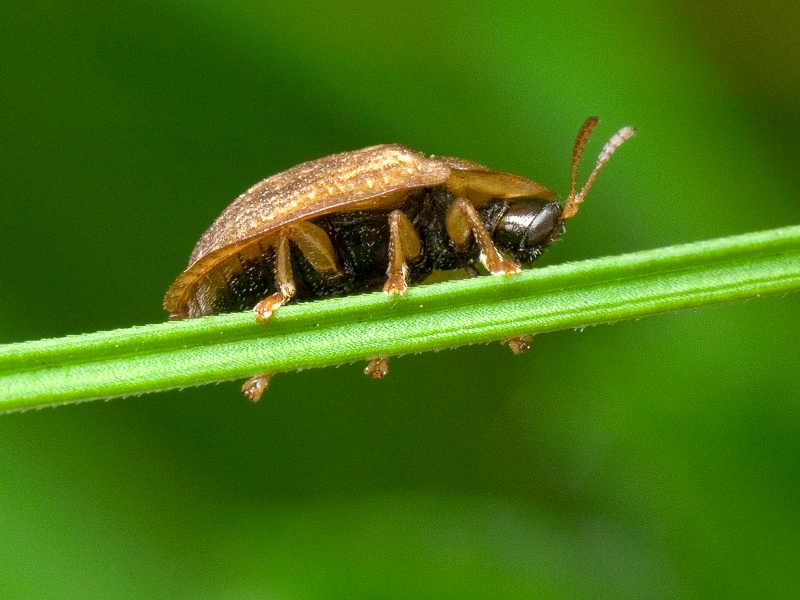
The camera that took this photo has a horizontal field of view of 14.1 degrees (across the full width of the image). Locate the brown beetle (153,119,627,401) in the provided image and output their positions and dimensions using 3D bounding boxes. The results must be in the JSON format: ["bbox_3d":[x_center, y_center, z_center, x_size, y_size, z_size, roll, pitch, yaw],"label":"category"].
[{"bbox_3d":[0.000,-0.001,0.050,0.008,0.003,0.004,-10,-23,-4],"label":"brown beetle"}]

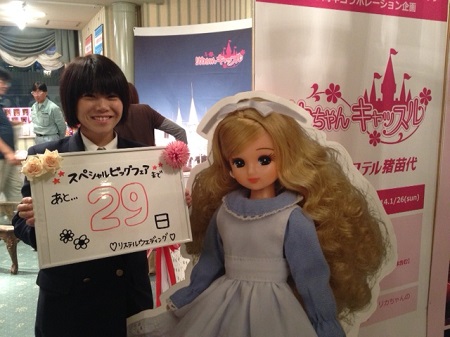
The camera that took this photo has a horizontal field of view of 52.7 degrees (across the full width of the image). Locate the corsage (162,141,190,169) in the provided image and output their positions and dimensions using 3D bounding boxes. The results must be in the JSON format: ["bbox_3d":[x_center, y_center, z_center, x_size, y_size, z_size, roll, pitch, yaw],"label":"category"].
[{"bbox_3d":[-0.145,-0.041,1.370,0.081,0.082,0.057,-3,-3,-19],"label":"corsage"}]

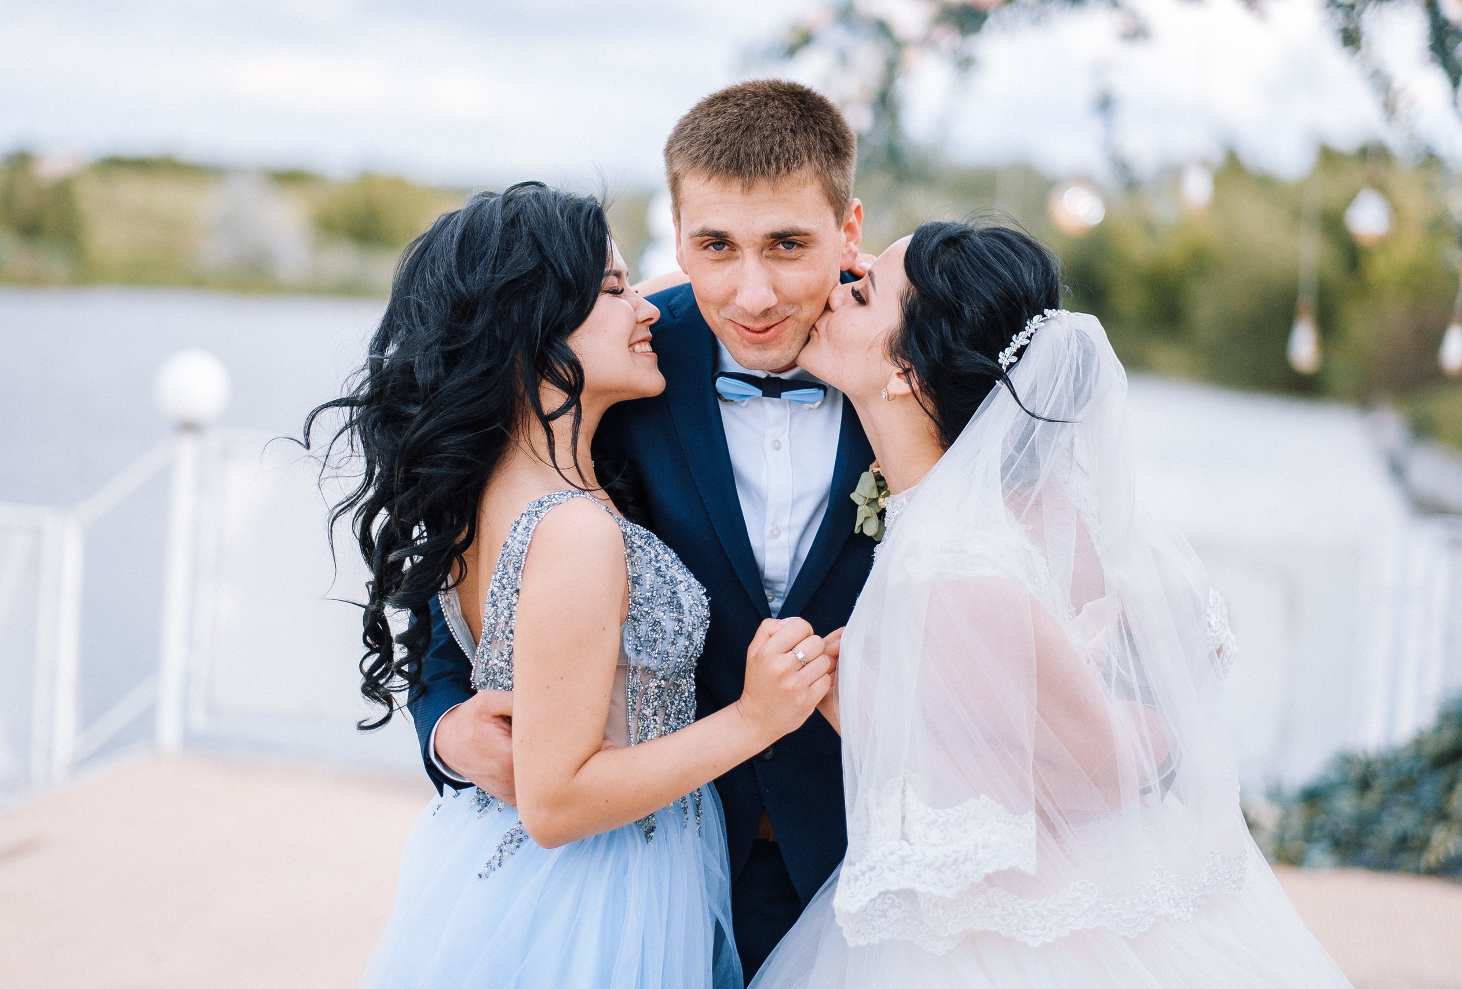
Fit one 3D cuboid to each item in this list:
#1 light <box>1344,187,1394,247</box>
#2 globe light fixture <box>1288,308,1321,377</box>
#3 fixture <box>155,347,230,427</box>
[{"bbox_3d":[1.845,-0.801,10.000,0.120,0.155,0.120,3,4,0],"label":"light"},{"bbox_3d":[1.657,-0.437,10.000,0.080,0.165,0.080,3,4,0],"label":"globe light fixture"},{"bbox_3d":[-1.708,-0.336,11.000,0.228,0.240,0.228,3,4,0],"label":"fixture"}]

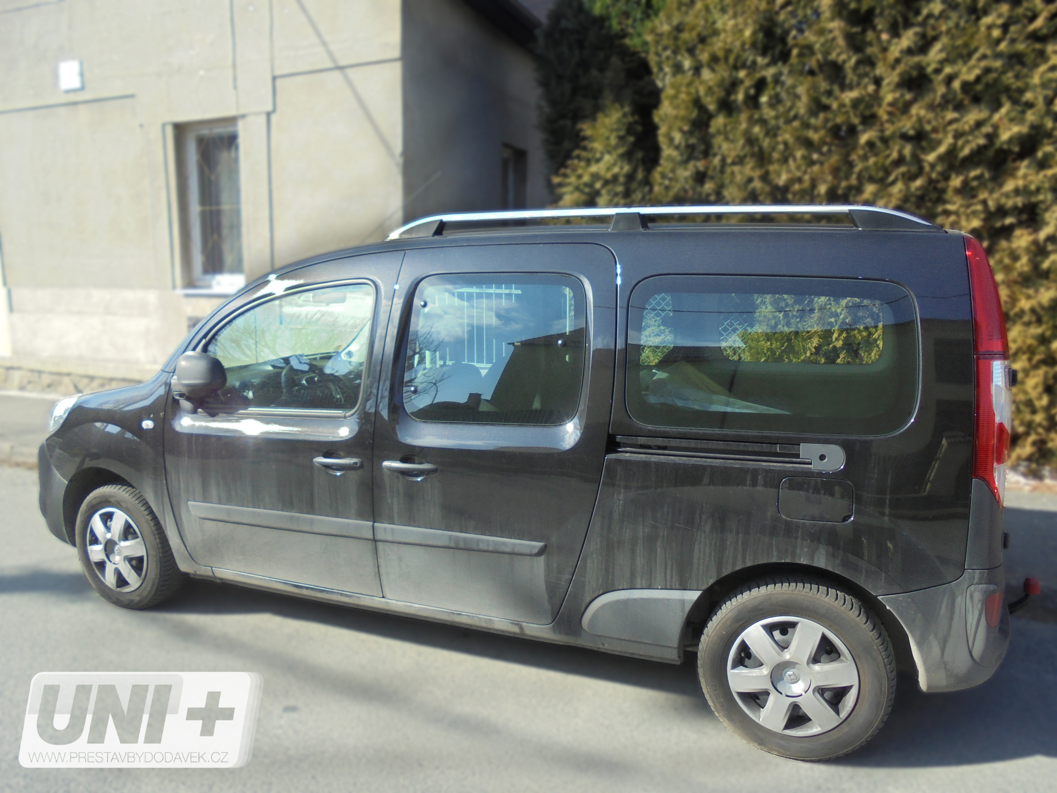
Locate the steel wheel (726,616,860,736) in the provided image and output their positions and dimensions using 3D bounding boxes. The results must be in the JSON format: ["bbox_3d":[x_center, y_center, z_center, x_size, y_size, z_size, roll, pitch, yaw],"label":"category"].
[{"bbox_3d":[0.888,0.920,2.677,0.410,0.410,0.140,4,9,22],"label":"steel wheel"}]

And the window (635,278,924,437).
[{"bbox_3d":[0.755,-0.139,2.541,0.880,0.505,0.050,4,1,22],"label":"window"}]

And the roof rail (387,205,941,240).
[{"bbox_3d":[0.358,-0.610,2.837,2.000,0.115,0.070,4,9,22],"label":"roof rail"}]

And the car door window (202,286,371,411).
[{"bbox_3d":[-1.004,-0.209,3.279,0.840,0.535,0.050,4,-2,22],"label":"car door window"}]

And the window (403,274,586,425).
[{"bbox_3d":[-0.136,-0.179,2.911,0.725,0.545,0.050,4,1,22],"label":"window"}]

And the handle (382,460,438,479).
[{"bbox_3d":[-0.454,0.282,3.037,0.235,0.070,0.060,4,9,22],"label":"handle"}]

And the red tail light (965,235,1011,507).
[{"bbox_3d":[1.356,-0.076,2.361,0.140,0.790,0.165,-1,1,22],"label":"red tail light"}]

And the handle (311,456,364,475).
[{"bbox_3d":[-0.756,0.271,3.168,0.235,0.070,0.060,4,9,22],"label":"handle"}]

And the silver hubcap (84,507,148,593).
[{"bbox_3d":[-1.968,0.741,3.802,0.405,0.405,0.050,4,8,24],"label":"silver hubcap"}]

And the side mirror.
[{"bbox_3d":[-1.383,-0.071,3.301,0.205,0.205,0.145,8,11,42],"label":"side mirror"}]

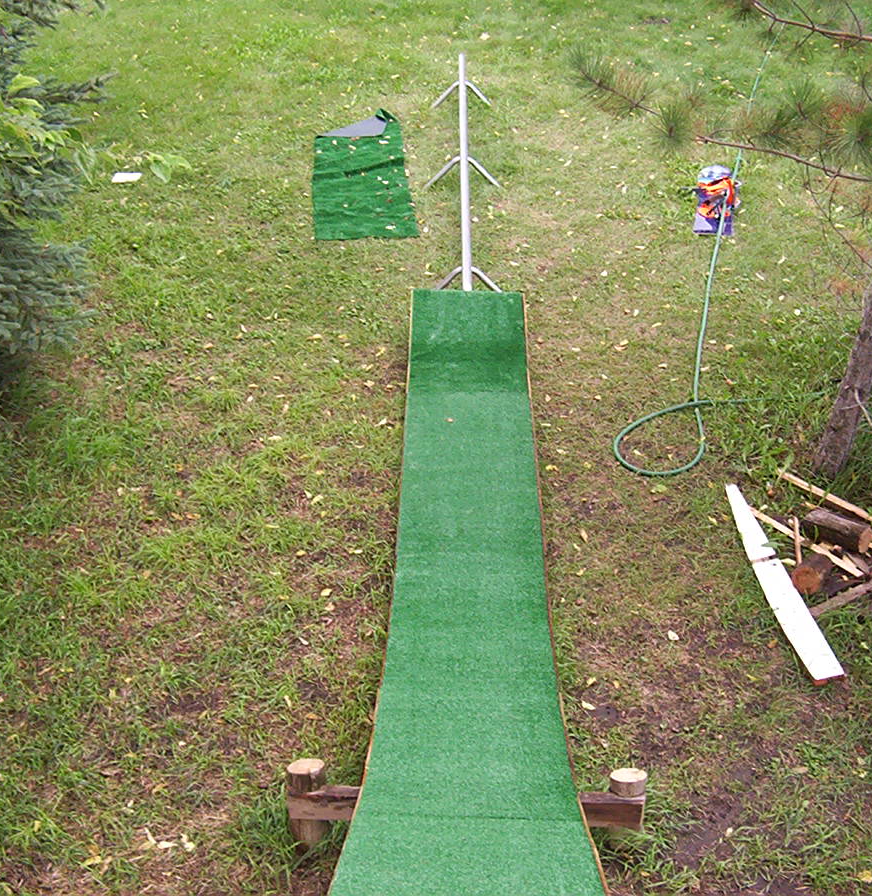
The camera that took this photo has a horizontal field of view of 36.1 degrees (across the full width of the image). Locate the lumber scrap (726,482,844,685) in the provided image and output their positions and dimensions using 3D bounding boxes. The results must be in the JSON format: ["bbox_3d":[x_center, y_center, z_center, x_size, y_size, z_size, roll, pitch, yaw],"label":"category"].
[{"bbox_3d":[1.356,0.521,5.469,0.144,0.035,1.330,-3,31,-6],"label":"lumber scrap"}]

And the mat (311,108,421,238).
[{"bbox_3d":[-0.540,-2.010,9.627,0.694,0.080,2.526,-2,31,-4],"label":"mat"}]

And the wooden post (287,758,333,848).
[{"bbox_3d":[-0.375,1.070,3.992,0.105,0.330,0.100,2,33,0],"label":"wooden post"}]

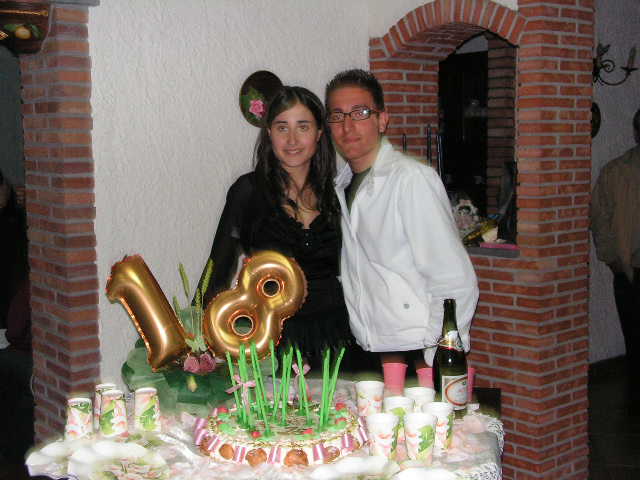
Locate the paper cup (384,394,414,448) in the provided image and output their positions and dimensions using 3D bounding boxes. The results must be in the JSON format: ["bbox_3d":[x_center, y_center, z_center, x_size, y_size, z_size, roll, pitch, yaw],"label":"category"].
[{"bbox_3d":[0.186,0.429,2.083,0.071,0.098,0.071,-1,7,0],"label":"paper cup"}]

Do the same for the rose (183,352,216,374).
[{"bbox_3d":[-0.320,0.328,2.360,0.092,0.058,0.065,-1,7,0],"label":"rose"}]

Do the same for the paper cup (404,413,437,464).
[{"bbox_3d":[0.224,0.442,1.976,0.071,0.098,0.071,-1,7,0],"label":"paper cup"}]

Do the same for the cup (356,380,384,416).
[{"bbox_3d":[0.127,0.412,2.233,0.071,0.098,0.071,-1,7,0],"label":"cup"}]

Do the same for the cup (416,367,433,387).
[{"bbox_3d":[0.296,0.396,2.404,0.069,0.082,0.069,-1,7,0],"label":"cup"}]

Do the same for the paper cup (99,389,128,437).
[{"bbox_3d":[-0.513,0.429,2.200,0.071,0.098,0.071,-1,7,0],"label":"paper cup"}]

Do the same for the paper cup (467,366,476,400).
[{"bbox_3d":[0.390,0.394,2.408,0.069,0.082,0.069,-1,7,0],"label":"paper cup"}]

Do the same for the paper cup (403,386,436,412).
[{"bbox_3d":[0.246,0.418,2.170,0.071,0.098,0.071,-1,7,0],"label":"paper cup"}]

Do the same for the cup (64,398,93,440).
[{"bbox_3d":[-0.588,0.435,2.158,0.071,0.098,0.071,-1,7,0],"label":"cup"}]

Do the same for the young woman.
[{"bbox_3d":[-0.114,0.362,2.743,0.520,1.640,0.360,-2,7,-8],"label":"young woman"}]

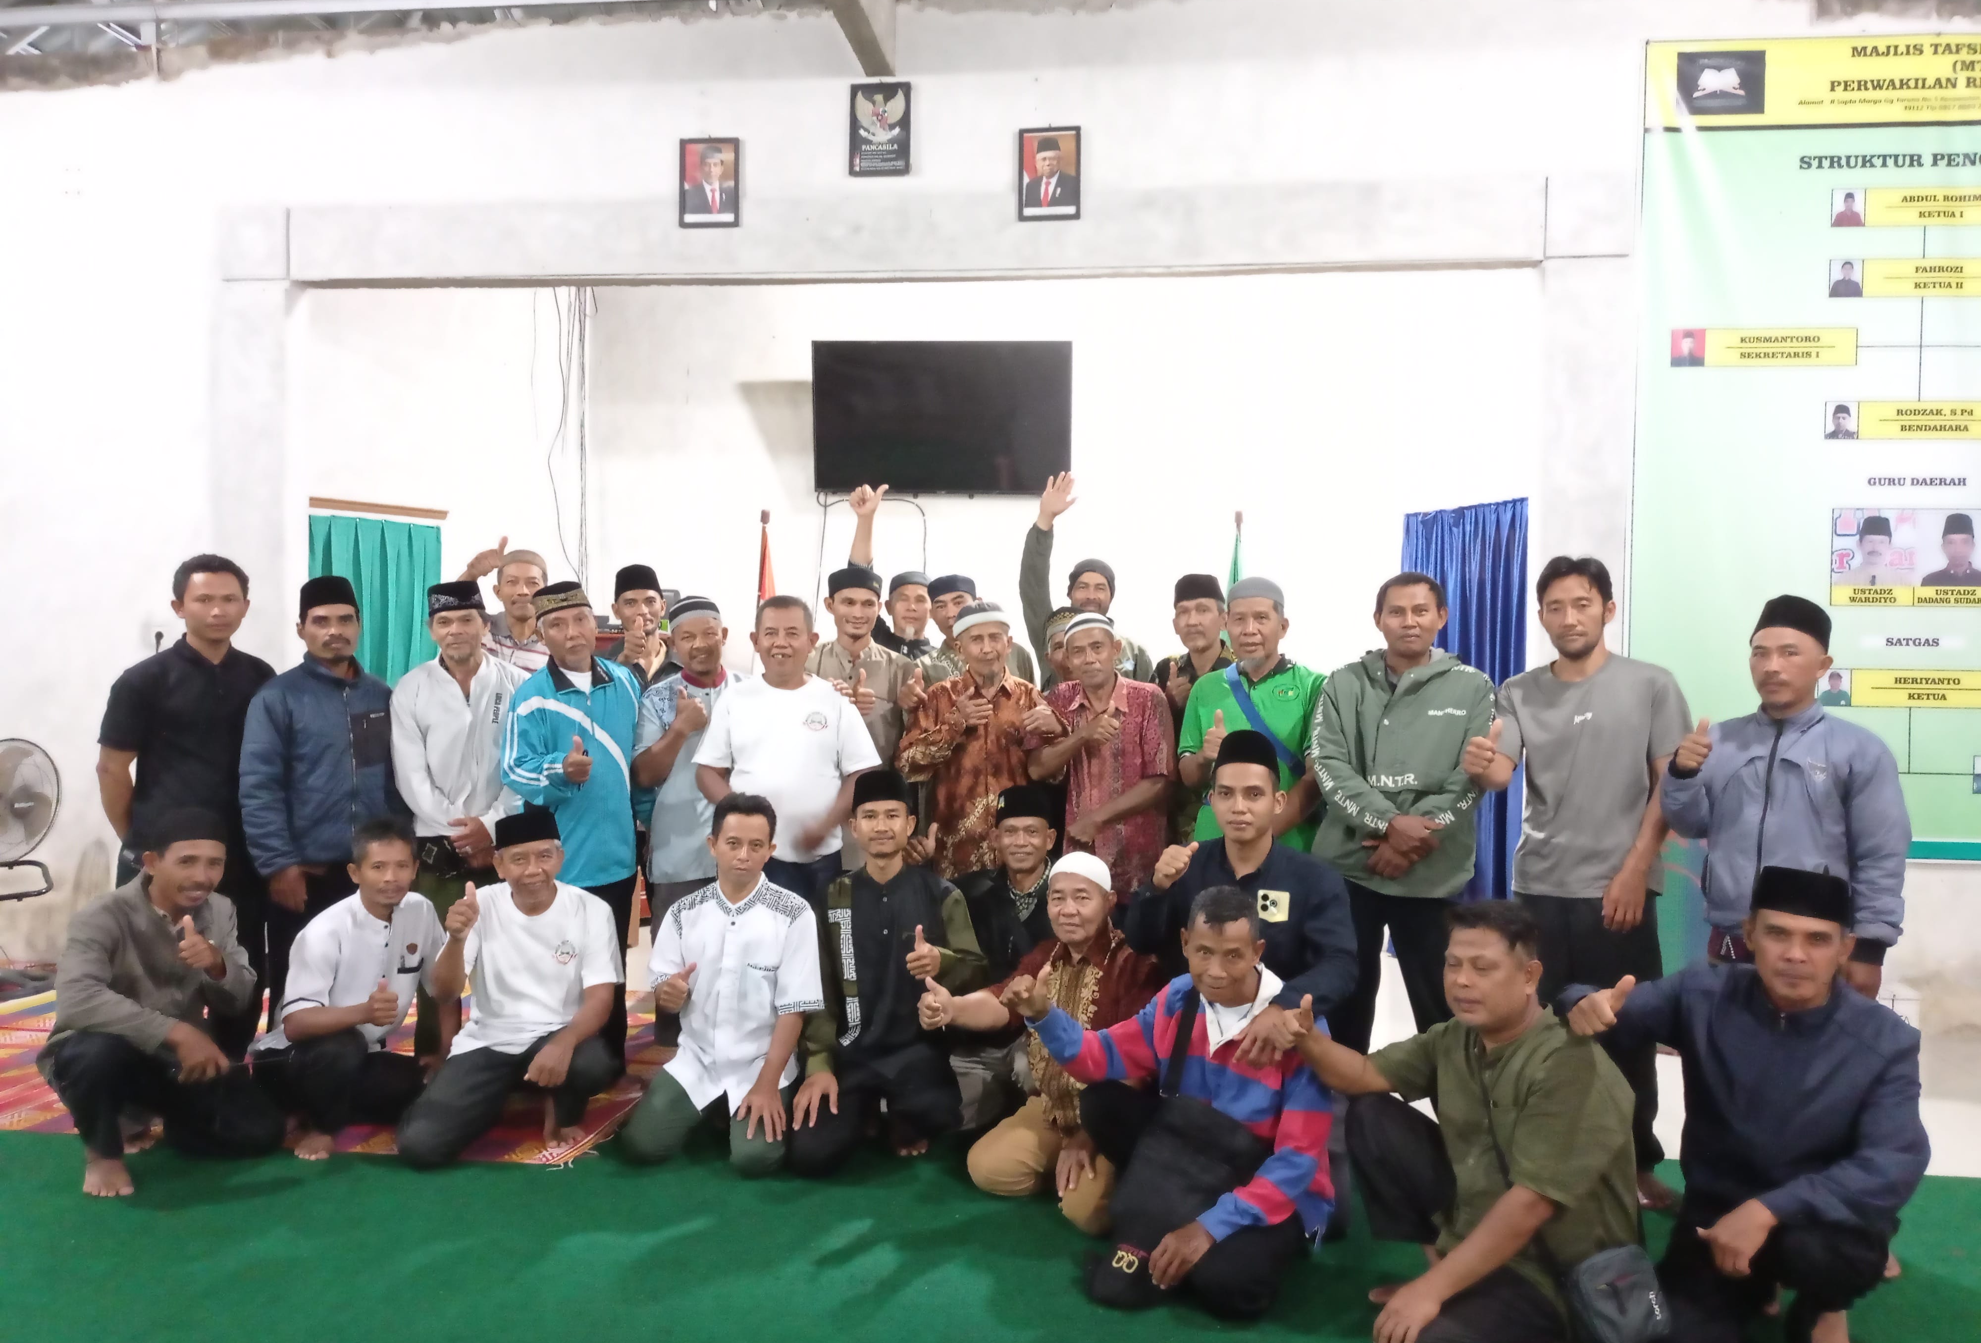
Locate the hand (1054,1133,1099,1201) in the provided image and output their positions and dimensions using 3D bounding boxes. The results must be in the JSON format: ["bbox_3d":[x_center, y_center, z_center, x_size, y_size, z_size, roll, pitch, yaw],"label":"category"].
[{"bbox_3d":[0.211,1.212,3.930,0.090,0.160,0.055,10,-28,5],"label":"hand"}]

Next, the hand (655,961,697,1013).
[{"bbox_3d":[-0.835,0.836,4.250,0.068,0.130,0.092,25,0,-23],"label":"hand"}]

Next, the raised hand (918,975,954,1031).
[{"bbox_3d":[-0.132,0.811,3.920,0.065,0.130,0.090,-15,0,24],"label":"raised hand"}]

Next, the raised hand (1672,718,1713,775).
[{"bbox_3d":[1.589,0.168,3.620,0.088,0.125,0.100,1,1,24],"label":"raised hand"}]

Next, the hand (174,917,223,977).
[{"bbox_3d":[-1.970,0.683,3.980,0.115,0.145,0.100,0,2,-17],"label":"hand"}]

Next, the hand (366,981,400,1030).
[{"bbox_3d":[-1.594,0.875,4.200,0.092,0.128,0.095,0,2,-17],"label":"hand"}]

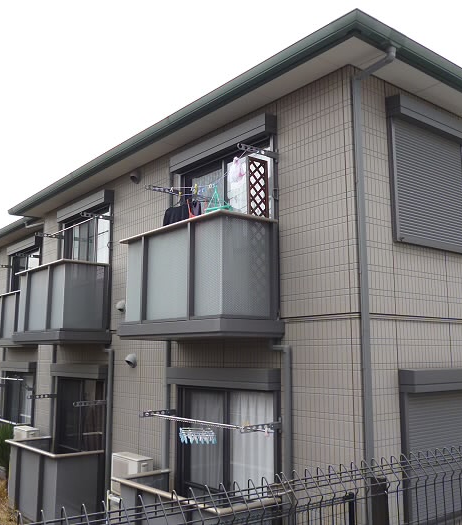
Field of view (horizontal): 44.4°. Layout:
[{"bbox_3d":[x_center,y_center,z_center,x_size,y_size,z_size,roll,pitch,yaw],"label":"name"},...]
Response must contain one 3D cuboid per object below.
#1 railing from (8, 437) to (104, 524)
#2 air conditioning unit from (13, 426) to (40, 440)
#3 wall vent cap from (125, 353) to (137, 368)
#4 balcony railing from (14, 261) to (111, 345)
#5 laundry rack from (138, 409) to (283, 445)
[{"bbox_3d":[-3.034,3.668,9.541,0.825,1.128,2.227,7,-12,-38],"label":"railing"},{"bbox_3d":[-4.008,3.517,11.071,0.242,0.506,0.704,7,-12,-38],"label":"air conditioning unit"},{"bbox_3d":[-1.512,1.500,8.564,0.120,0.210,0.190,7,-12,-39],"label":"wall vent cap"},{"bbox_3d":[-3.039,0.778,9.982,0.830,1.309,2.211,7,-12,-38],"label":"balcony railing"},{"bbox_3d":[-0.302,1.914,6.607,0.544,0.292,2.101,7,-12,-38],"label":"laundry rack"}]

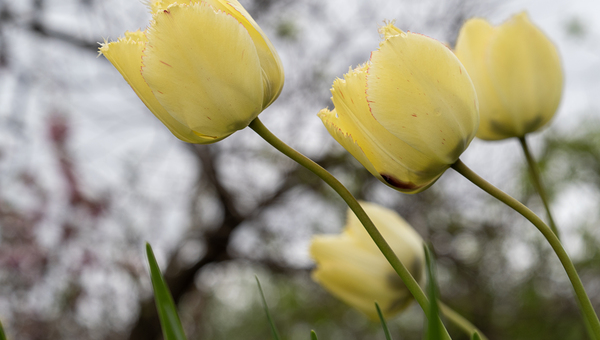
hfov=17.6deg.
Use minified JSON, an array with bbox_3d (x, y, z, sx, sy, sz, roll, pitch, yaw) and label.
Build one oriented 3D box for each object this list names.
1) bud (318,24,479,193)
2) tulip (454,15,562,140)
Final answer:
[{"bbox_3d":[0.043,-0.025,0.800,0.065,0.062,0.062,41,0,20],"label":"bud"},{"bbox_3d":[0.110,-0.050,1.020,0.057,0.066,0.057,-6,-8,0],"label":"tulip"}]

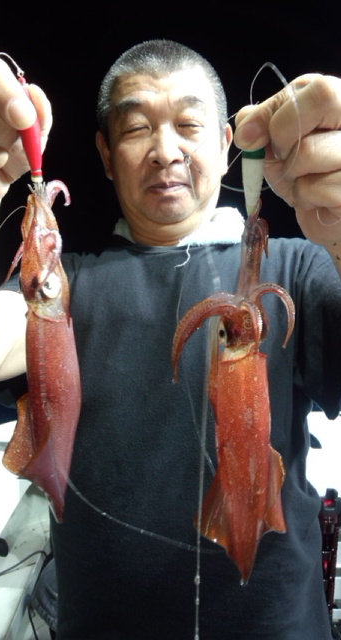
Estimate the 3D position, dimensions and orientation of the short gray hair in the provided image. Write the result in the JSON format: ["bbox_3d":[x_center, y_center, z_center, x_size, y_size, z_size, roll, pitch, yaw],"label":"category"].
[{"bbox_3d":[-0.011,-0.294,0.630,0.168,0.150,0.188,-2,9,-1],"label":"short gray hair"}]

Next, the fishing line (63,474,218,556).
[{"bbox_3d":[-0.022,0.158,0.385,0.125,0.060,0.040,0,9,0],"label":"fishing line"}]

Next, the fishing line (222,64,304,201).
[{"bbox_3d":[0.072,-0.148,0.370,0.062,0.098,0.050,0,9,0],"label":"fishing line"}]

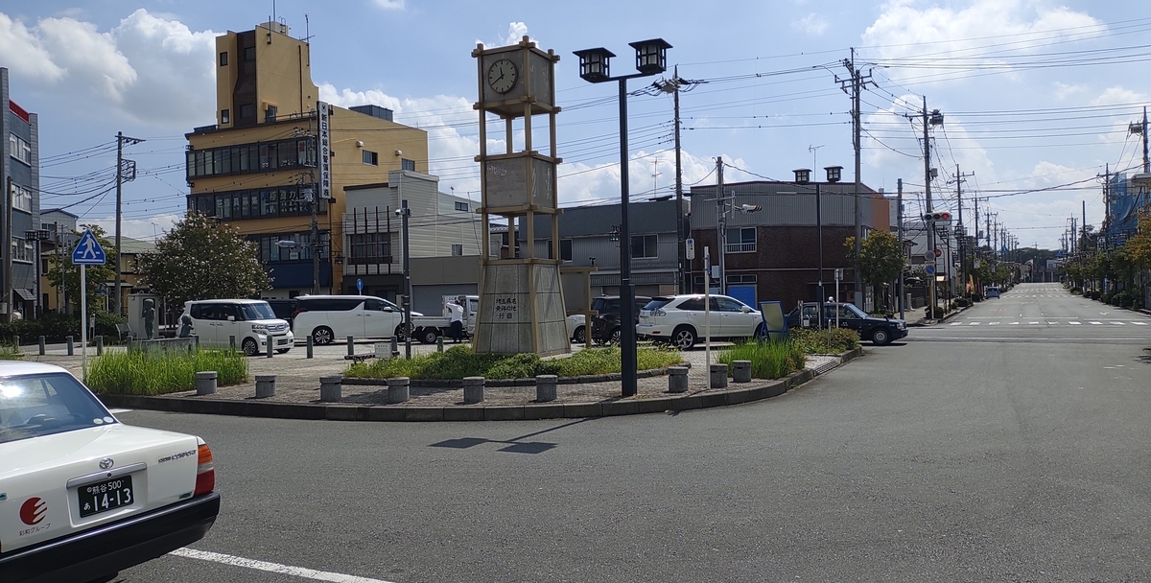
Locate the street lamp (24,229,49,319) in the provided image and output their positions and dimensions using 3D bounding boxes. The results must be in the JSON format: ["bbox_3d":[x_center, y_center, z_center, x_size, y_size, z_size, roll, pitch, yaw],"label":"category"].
[{"bbox_3d":[-29.615,-0.279,49.506,1.600,5.900,0.580,-1,0,25],"label":"street lamp"}]

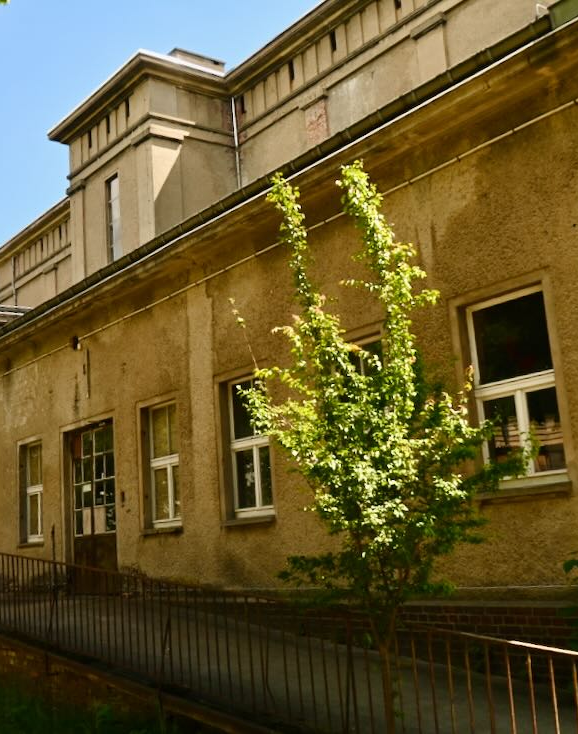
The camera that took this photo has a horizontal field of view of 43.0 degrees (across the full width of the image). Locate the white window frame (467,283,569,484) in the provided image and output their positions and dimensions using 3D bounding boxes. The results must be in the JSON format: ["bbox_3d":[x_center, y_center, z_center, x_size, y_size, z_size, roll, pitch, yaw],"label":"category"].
[{"bbox_3d":[2.220,0.195,7.047,0.120,1.830,0.930,7,-15,-44],"label":"white window frame"}]

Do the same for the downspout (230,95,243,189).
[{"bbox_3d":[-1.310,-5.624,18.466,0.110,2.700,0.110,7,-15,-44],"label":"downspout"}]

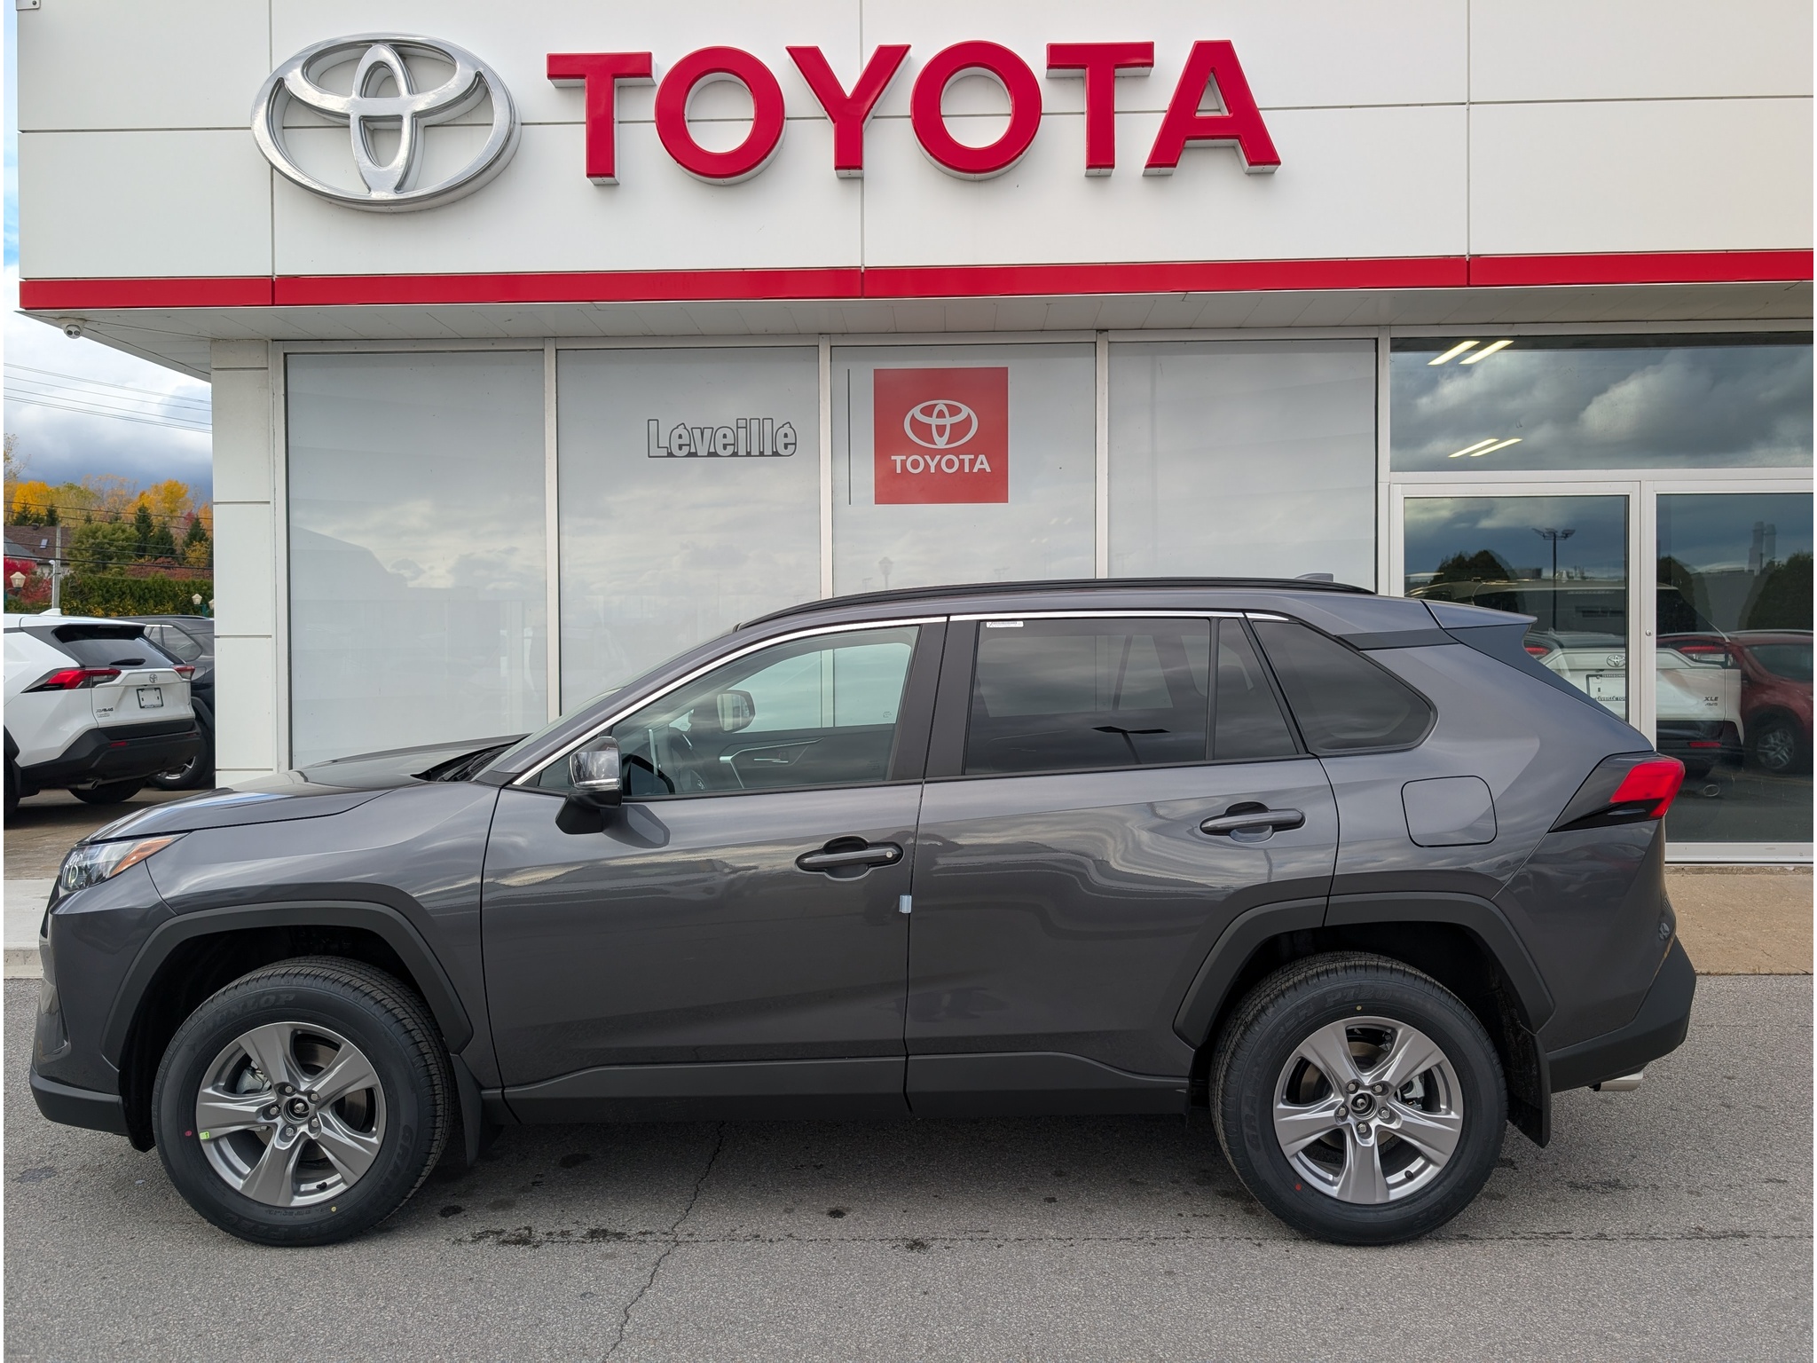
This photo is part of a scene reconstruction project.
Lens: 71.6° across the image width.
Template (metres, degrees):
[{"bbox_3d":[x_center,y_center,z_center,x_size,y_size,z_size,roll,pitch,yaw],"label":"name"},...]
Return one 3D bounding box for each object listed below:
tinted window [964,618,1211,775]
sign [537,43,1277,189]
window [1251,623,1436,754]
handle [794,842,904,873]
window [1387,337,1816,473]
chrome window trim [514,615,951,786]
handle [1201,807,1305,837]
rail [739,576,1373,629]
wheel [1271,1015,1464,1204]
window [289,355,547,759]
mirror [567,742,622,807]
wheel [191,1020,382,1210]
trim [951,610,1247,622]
[{"bbox_3d":[0.464,0.031,3.201,0.650,0.420,0.060,0,-19,1],"label":"tinted window"},{"bbox_3d":[0.019,-3.439,7.642,4.405,0.800,0.140,0,0,2],"label":"sign"},{"bbox_3d":[1.114,0.016,3.203,0.460,0.370,0.070,0,-19,1],"label":"window"},{"bbox_3d":[-0.144,0.435,3.151,0.264,0.077,0.055,0,0,1],"label":"handle"},{"bbox_3d":[4.067,-1.528,6.922,2.801,0.756,0.060,0,0,2],"label":"window"},{"bbox_3d":[-0.459,0.048,3.296,1.115,0.432,0.150,0,0,1],"label":"chrome window trim"},{"bbox_3d":[0.852,0.347,3.142,0.261,0.072,0.055,0,0,1],"label":"handle"},{"bbox_3d":[0.398,-0.216,3.449,1.736,0.137,0.075,0,0,1],"label":"rail"},{"bbox_3d":[1.142,1.056,3.215,0.470,0.470,0.200,0,2,1],"label":"wheel"},{"bbox_3d":[-2.782,-0.466,7.134,1.481,2.801,0.060,0,0,2],"label":"window"},{"bbox_3d":[-0.733,0.218,3.030,0.135,0.175,0.220,0,2,1],"label":"mirror"},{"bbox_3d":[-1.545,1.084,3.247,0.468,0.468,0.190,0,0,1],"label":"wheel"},{"bbox_3d":[0.509,-0.174,3.355,0.788,0.026,0.027,0,0,1],"label":"trim"}]

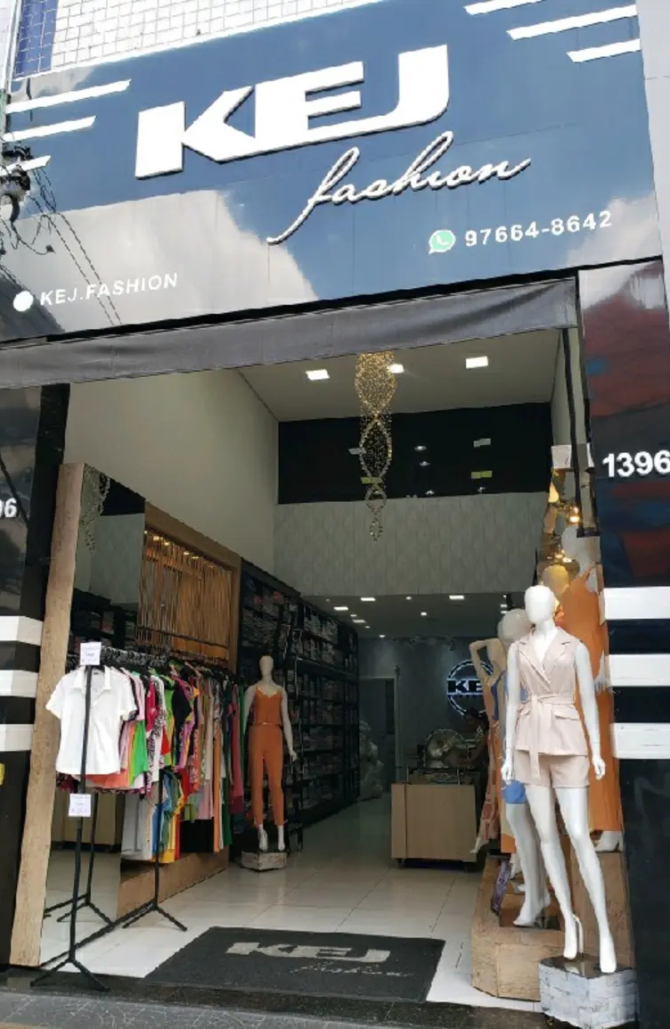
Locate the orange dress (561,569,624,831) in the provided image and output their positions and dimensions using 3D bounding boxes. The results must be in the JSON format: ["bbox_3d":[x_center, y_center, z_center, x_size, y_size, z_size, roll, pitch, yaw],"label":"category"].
[{"bbox_3d":[1.438,1.014,4.317,0.310,1.430,0.370,8,-16,-27],"label":"orange dress"}]

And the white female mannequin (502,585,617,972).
[{"bbox_3d":[1.118,1.266,3.947,0.510,1.800,0.360,-4,-15,18],"label":"white female mannequin"}]

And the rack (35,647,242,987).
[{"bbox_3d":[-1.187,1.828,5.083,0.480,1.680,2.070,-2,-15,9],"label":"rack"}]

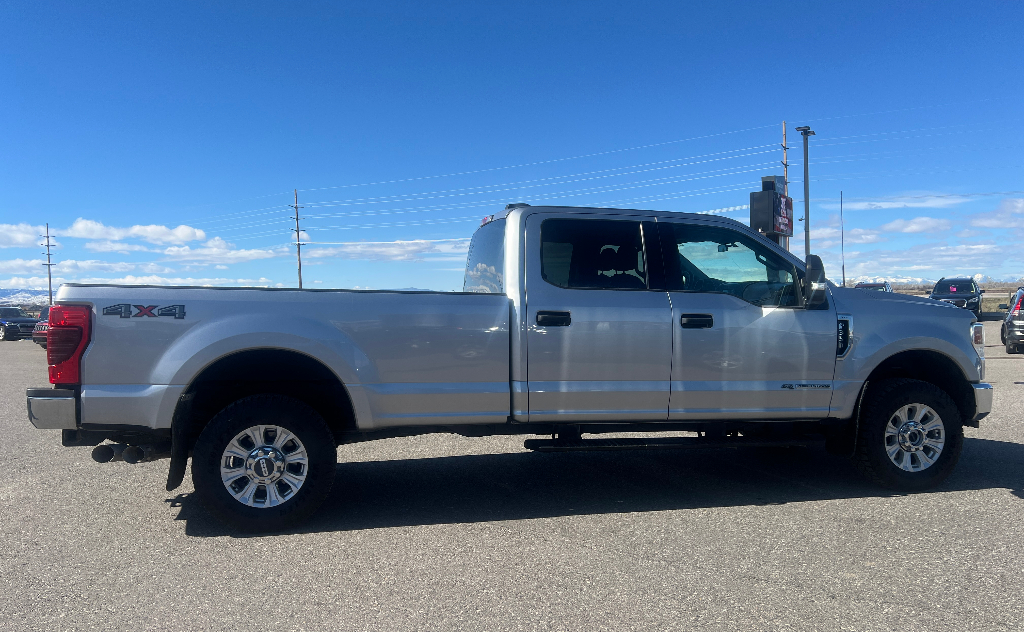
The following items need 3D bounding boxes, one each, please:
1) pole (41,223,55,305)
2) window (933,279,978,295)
[{"bbox_3d":[-105.155,-10.815,174.710,0.400,20.573,2.800,0,2,34],"label":"pole"},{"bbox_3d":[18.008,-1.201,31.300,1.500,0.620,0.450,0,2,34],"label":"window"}]

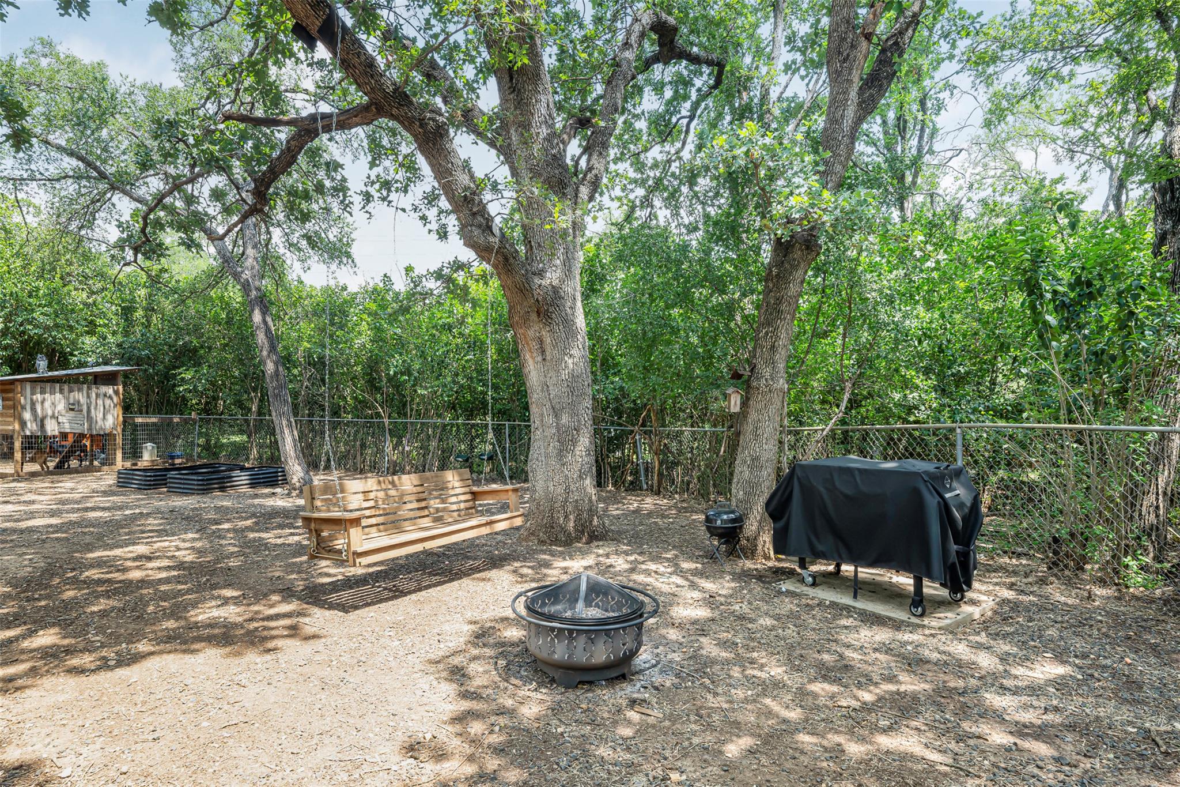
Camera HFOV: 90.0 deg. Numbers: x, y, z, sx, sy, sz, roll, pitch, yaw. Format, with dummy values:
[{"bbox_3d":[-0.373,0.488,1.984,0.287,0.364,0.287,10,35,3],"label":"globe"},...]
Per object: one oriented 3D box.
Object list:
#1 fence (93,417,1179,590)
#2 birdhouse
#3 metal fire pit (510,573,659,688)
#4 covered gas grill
[{"bbox_3d":[-3.500,1.130,11.800,21.200,1.400,3.900,-1,-2,34],"label":"fence"},{"bbox_3d":[2.000,0.098,8.150,0.180,0.345,0.200,0,-2,-12],"label":"birdhouse"},{"bbox_3d":[-0.024,1.175,3.070,0.765,0.490,0.765,0,-2,0],"label":"metal fire pit"},{"bbox_3d":[1.980,0.955,4.290,0.600,0.940,1.420,1,-2,-33],"label":"covered gas grill"}]

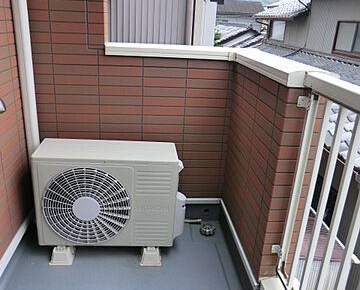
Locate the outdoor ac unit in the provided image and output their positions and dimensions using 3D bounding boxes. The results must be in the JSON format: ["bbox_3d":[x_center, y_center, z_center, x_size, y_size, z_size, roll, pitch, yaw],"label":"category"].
[{"bbox_3d":[-0.380,0.281,1.898,0.765,0.542,0.278,2,20,-6],"label":"outdoor ac unit"}]

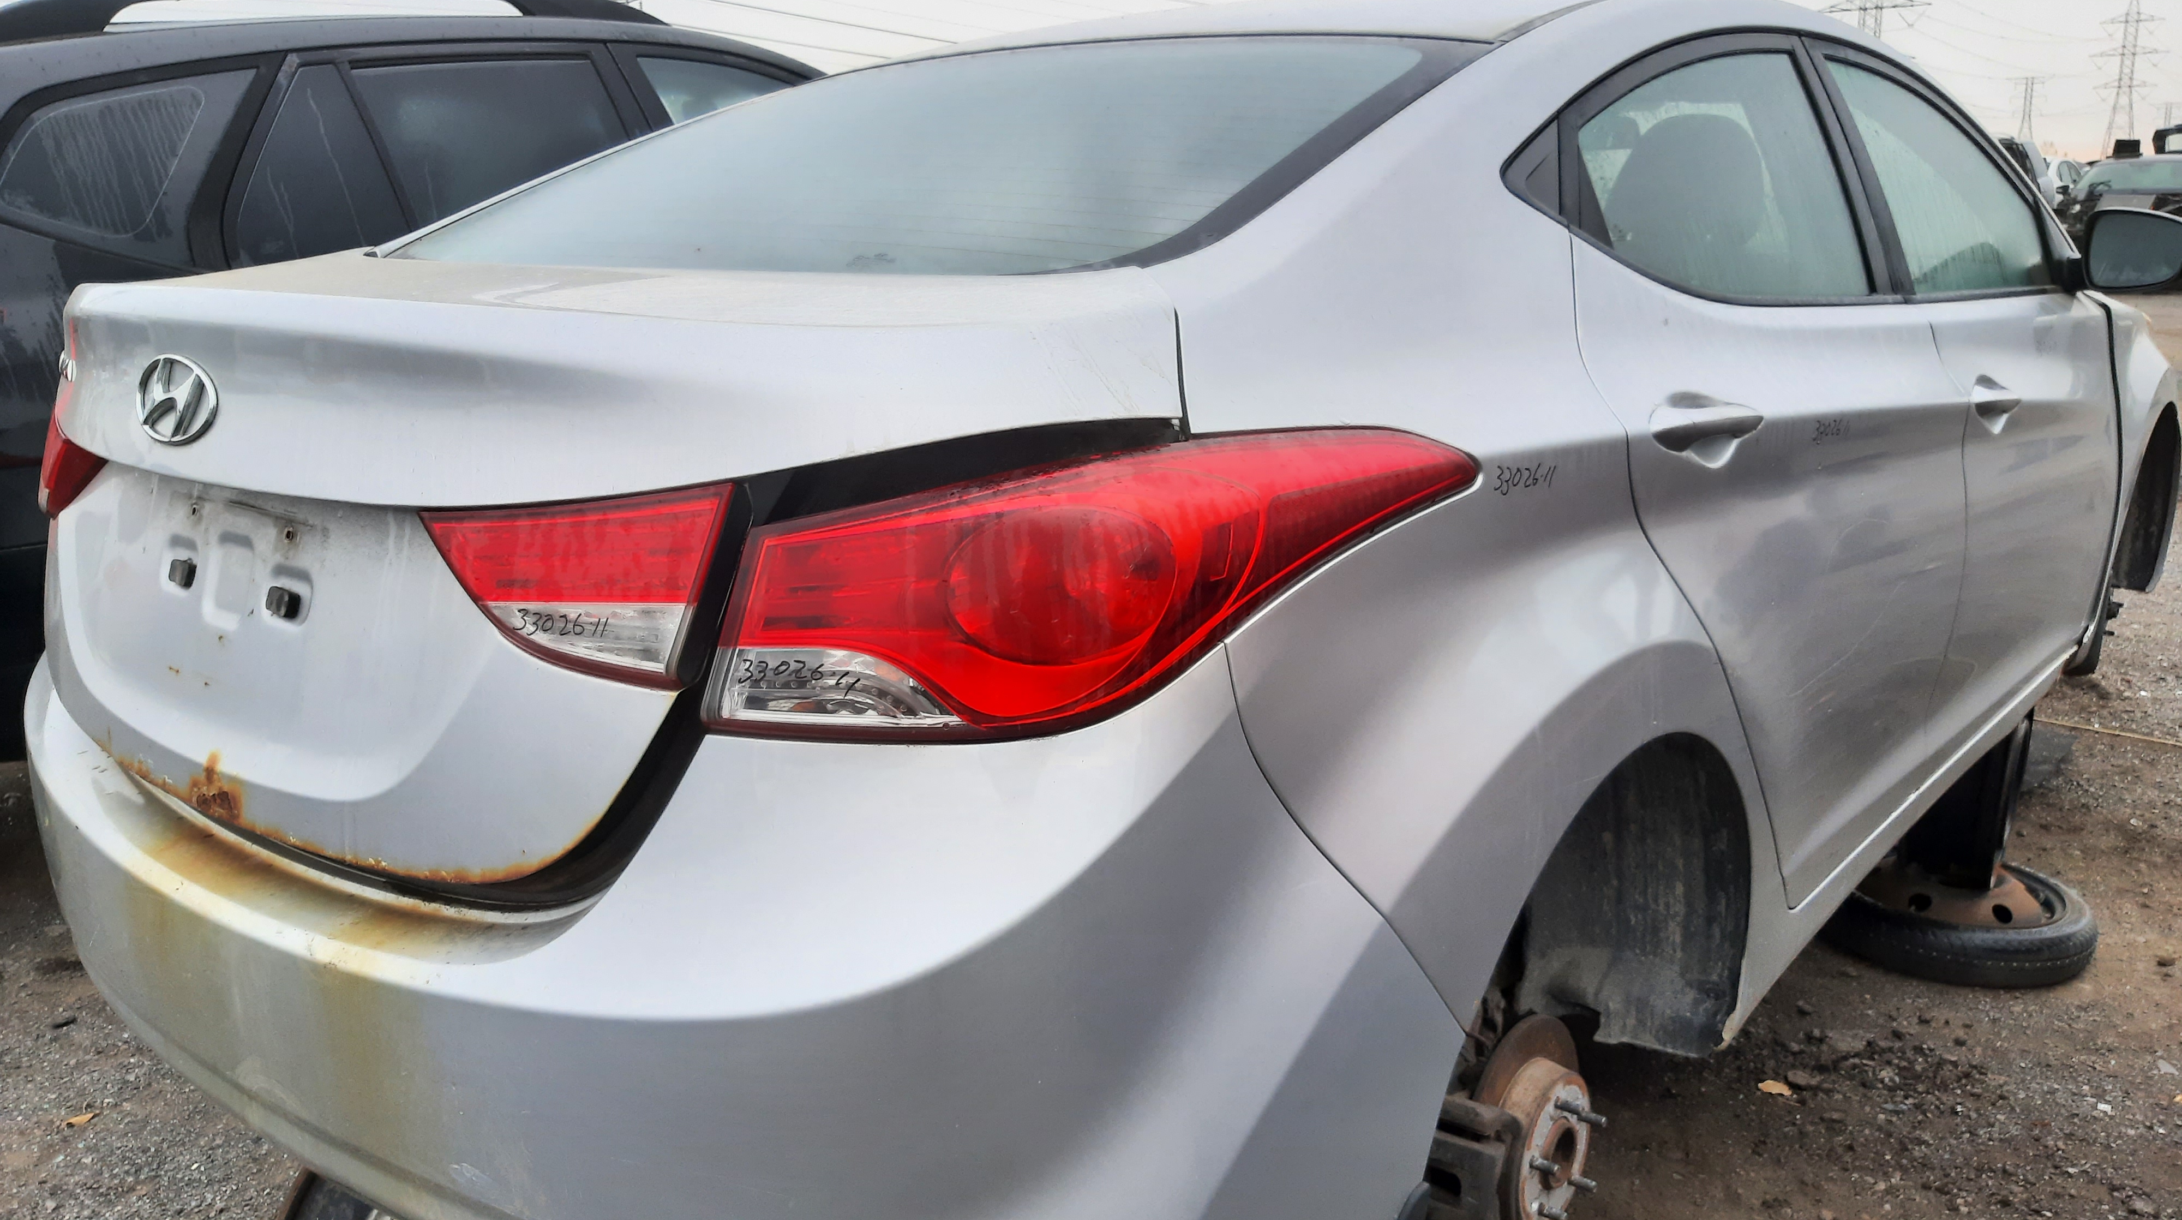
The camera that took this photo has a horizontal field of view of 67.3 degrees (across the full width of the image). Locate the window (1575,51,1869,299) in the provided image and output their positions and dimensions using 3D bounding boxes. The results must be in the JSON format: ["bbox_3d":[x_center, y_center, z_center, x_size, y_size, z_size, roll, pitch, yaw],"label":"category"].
[{"bbox_3d":[0.766,-0.533,1.974,0.060,0.380,0.830,-21,-4,42],"label":"window"}]

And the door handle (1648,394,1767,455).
[{"bbox_3d":[0.575,-0.172,1.529,0.050,0.060,0.230,9,16,40],"label":"door handle"}]

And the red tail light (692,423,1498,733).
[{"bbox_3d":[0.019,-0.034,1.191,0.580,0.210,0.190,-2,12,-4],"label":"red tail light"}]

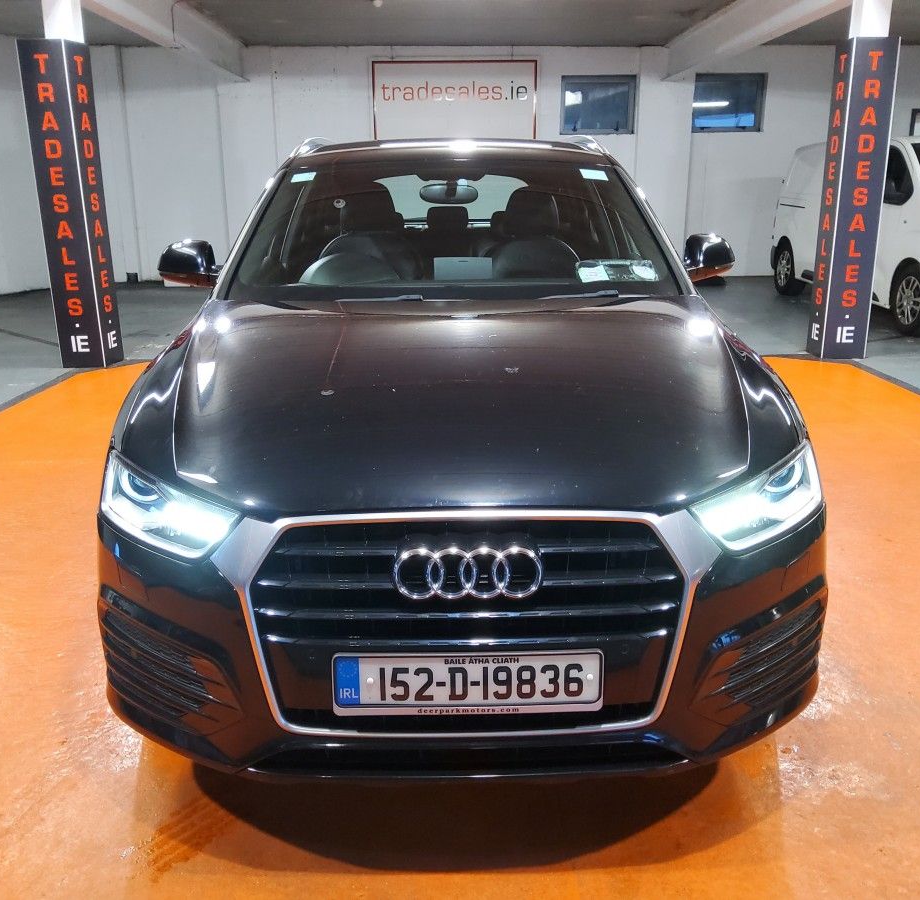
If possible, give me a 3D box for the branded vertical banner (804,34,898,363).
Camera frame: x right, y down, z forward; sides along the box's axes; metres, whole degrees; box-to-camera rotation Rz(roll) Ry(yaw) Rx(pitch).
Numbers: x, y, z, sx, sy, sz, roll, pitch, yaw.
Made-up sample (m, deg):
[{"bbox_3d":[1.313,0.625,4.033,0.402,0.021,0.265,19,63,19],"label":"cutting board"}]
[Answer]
[{"bbox_3d":[3.149,-1.978,7.252,0.360,2.450,0.370,0,16,2],"label":"branded vertical banner"}]

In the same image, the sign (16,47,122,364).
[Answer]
[{"bbox_3d":[-3.065,-1.895,7.175,0.360,2.450,0.370,0,16,2],"label":"sign"}]

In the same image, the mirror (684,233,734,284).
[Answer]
[{"bbox_3d":[0.870,-0.679,3.193,0.220,0.170,0.170,-1,16,-2],"label":"mirror"}]

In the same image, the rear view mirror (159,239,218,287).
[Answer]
[{"bbox_3d":[-0.936,-0.648,3.134,0.220,0.170,0.170,-1,16,-2],"label":"rear view mirror"}]

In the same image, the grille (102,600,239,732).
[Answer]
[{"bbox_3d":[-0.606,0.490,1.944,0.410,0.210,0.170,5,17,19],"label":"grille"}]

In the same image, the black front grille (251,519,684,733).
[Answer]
[{"bbox_3d":[0.019,0.339,1.789,0.870,0.445,0.140,-1,16,-2],"label":"black front grille"}]

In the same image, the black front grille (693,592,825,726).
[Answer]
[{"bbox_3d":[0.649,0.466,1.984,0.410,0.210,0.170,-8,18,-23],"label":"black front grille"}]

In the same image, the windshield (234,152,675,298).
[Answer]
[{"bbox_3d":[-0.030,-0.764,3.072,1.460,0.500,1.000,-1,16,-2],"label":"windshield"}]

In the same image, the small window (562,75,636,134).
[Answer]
[{"bbox_3d":[2.083,-5.177,13.534,1.119,0.824,0.120,-1,16,0],"label":"small window"}]

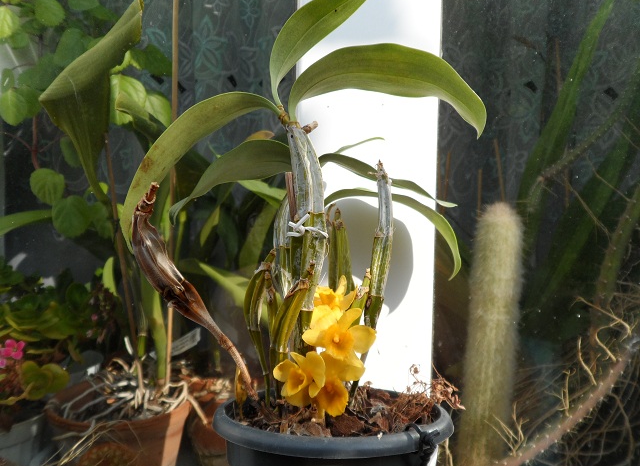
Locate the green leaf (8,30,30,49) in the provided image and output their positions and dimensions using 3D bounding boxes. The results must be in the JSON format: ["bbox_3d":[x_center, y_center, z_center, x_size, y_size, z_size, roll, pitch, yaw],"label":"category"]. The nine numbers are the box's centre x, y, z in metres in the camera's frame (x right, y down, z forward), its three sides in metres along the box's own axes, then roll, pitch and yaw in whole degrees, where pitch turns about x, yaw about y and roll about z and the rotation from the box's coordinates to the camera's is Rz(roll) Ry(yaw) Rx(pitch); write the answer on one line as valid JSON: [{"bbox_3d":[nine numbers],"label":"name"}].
[{"bbox_3d":[-0.419,-0.273,0.720,0.033,0.036,0.015,1,0,-11],"label":"green leaf"}]

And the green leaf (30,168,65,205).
[{"bbox_3d":[-0.326,-0.056,0.620,0.042,0.047,0.018,0,-14,-6],"label":"green leaf"}]

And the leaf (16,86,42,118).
[{"bbox_3d":[-0.377,-0.170,0.670,0.039,0.045,0.018,0,-17,-6],"label":"leaf"}]

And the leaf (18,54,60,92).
[{"bbox_3d":[-0.381,-0.217,0.700,0.057,0.057,0.020,1,0,-11],"label":"leaf"}]

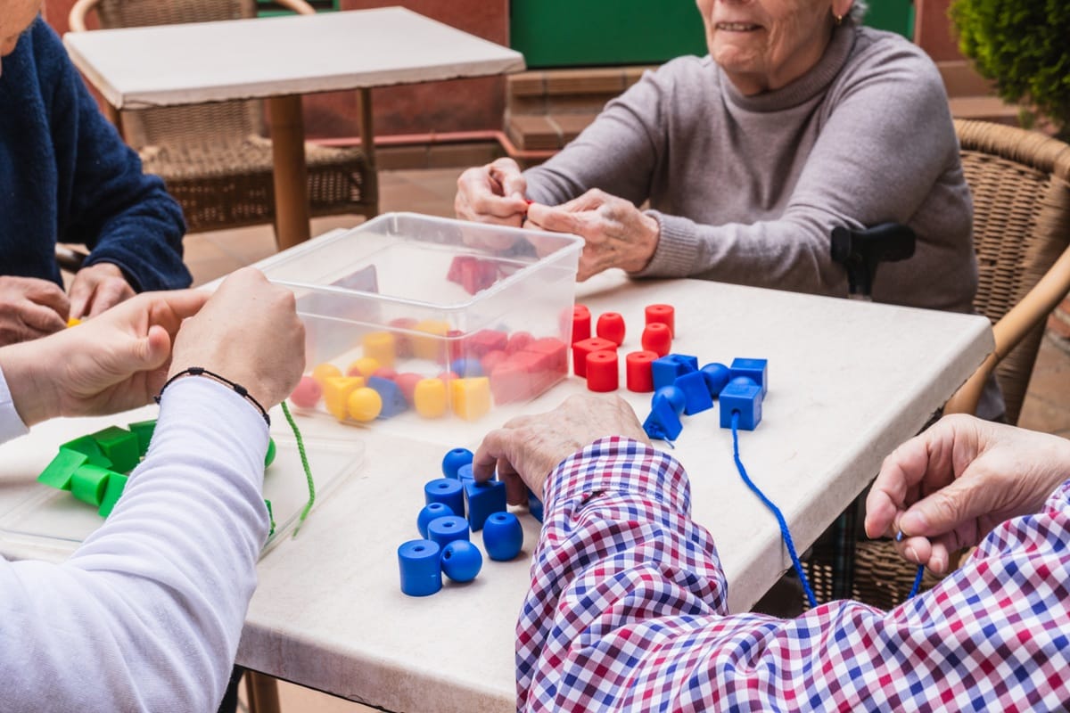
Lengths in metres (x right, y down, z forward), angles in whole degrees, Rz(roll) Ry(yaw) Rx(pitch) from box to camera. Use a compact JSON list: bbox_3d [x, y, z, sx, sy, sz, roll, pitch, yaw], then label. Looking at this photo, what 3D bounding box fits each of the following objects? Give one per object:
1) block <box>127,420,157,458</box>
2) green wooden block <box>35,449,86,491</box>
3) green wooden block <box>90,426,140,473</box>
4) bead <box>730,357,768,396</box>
[{"bbox_3d":[-0.283,0.061,1.168,0.026,0.025,0.026,-10,21,-22],"label":"block"},{"bbox_3d":[-0.322,0.085,1.116,0.026,0.025,0.029,15,58,32],"label":"green wooden block"},{"bbox_3d":[-0.335,0.075,1.275,0.028,0.028,0.028,12,24,36],"label":"green wooden block"},{"bbox_3d":[0.184,0.021,1.381,0.028,0.028,0.028,3,20,15],"label":"bead"}]

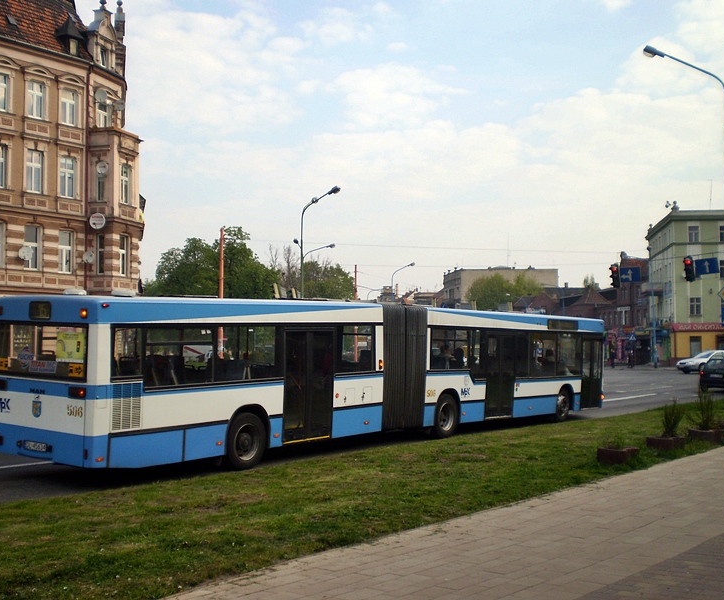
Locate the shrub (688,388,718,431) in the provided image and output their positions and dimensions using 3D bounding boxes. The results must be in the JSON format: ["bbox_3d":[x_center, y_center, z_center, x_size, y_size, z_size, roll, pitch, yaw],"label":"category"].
[{"bbox_3d":[5.594,1.786,15.900,0.490,0.690,0.480,-1,-3,19],"label":"shrub"}]

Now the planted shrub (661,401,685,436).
[{"bbox_3d":[4.814,1.831,15.000,0.400,0.560,0.400,-1,-3,18],"label":"planted shrub"}]

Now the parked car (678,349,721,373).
[{"bbox_3d":[21.800,3.850,60.000,4.400,1.450,1.760,1,-3,-23],"label":"parked car"}]

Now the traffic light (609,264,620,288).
[{"bbox_3d":[10.544,-0.981,40.500,0.380,1.000,0.400,-2,-3,42],"label":"traffic light"}]

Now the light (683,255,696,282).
[{"bbox_3d":[12.729,-1.204,37.700,0.380,1.020,0.400,-2,-3,36],"label":"light"}]

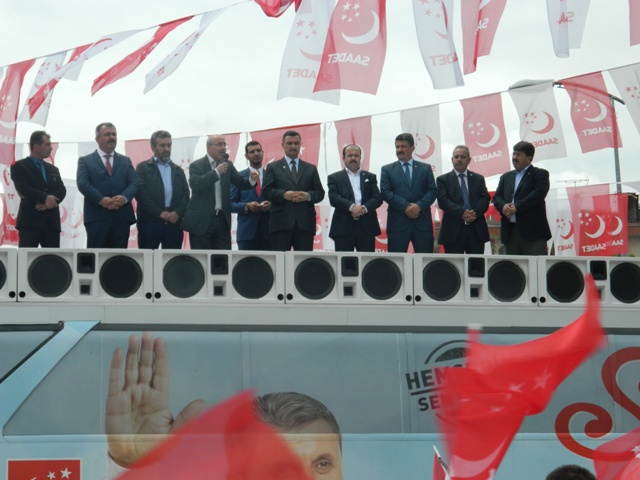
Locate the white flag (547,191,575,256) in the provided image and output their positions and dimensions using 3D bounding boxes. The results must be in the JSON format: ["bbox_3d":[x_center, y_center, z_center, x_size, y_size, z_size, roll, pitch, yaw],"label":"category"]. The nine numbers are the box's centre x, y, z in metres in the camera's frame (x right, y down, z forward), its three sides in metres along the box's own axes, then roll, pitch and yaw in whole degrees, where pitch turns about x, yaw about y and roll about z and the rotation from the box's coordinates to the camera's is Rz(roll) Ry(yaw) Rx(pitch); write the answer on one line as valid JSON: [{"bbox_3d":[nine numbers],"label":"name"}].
[{"bbox_3d":[3.056,-0.183,24.000,0.480,0.920,0.140,-4,-7,20],"label":"white flag"}]

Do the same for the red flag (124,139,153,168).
[{"bbox_3d":[-2.390,-0.904,25.500,0.500,0.900,0.140,-8,-8,14],"label":"red flag"}]

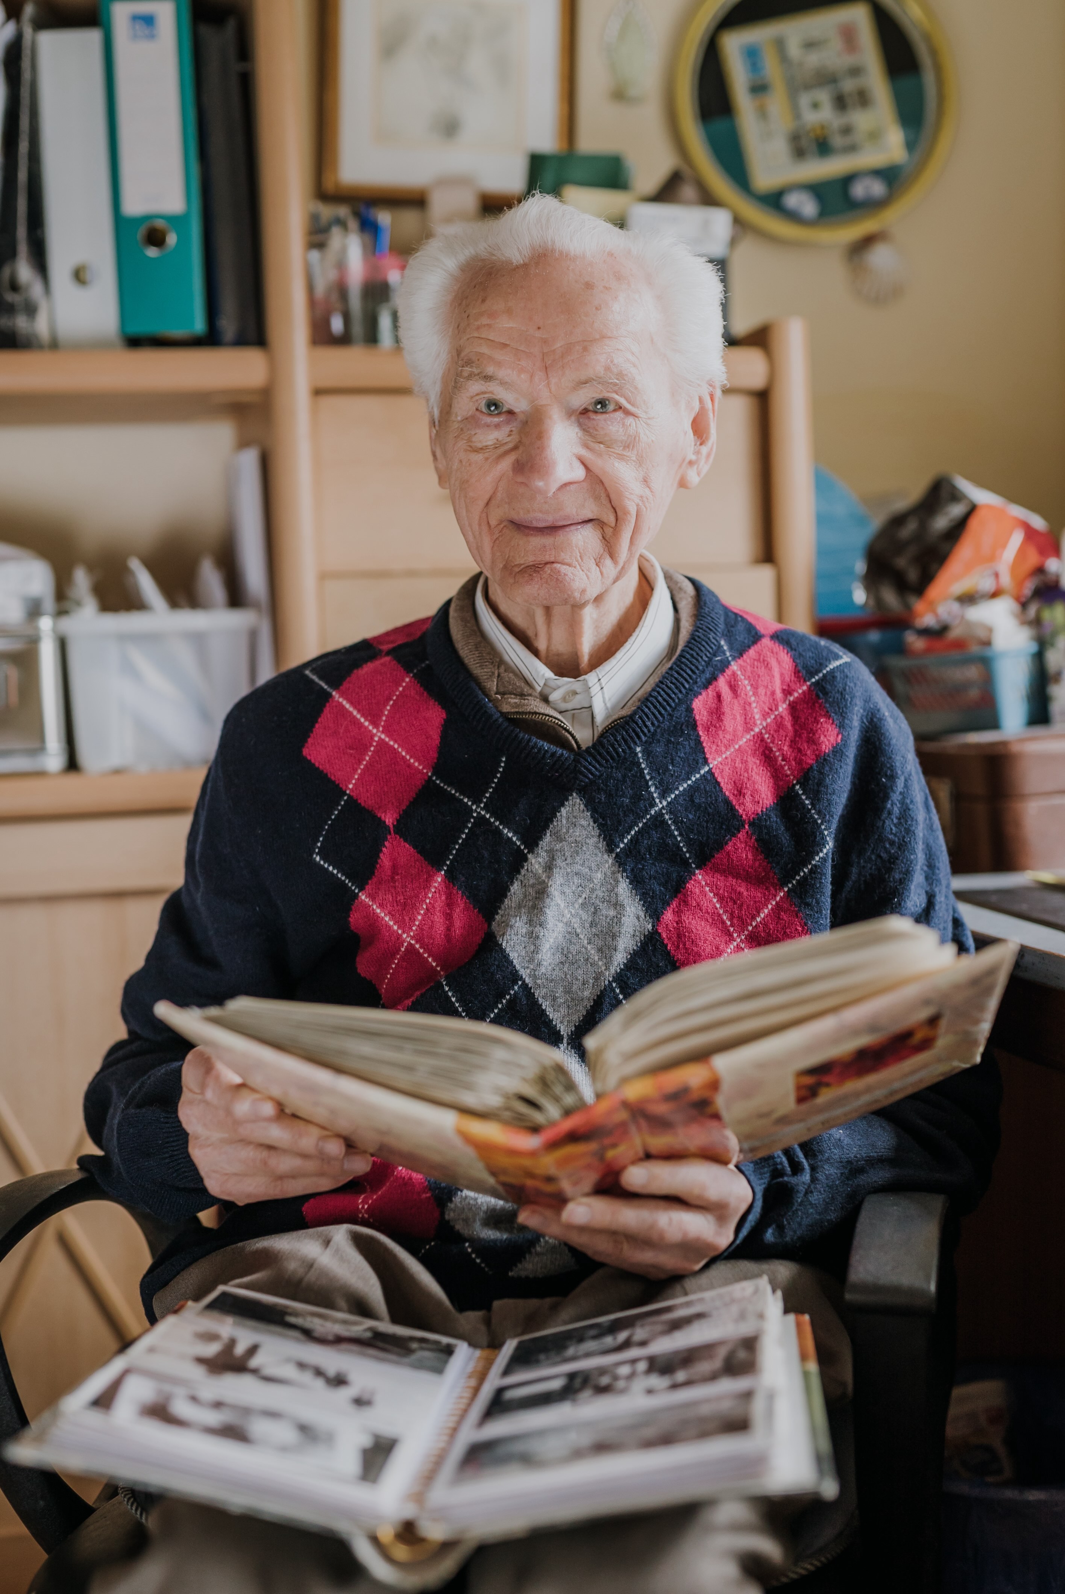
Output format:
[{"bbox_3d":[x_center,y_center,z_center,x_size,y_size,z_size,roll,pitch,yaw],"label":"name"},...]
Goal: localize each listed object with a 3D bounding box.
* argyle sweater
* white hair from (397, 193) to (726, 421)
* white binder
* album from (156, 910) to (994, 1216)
[{"bbox_3d":[0.008,0.105,1.410,0.585,0.490,0.370,-2,-1,2],"label":"argyle sweater"},{"bbox_3d":[0.020,-0.298,1.420,0.210,0.165,0.195,-2,2,9],"label":"white hair"},{"bbox_3d":[-0.462,-0.596,2.315,0.066,0.315,0.283,-4,-1,-6],"label":"white binder"},{"bbox_3d":[0.038,0.163,1.218,0.440,0.115,0.245,-5,-20,5],"label":"album"}]

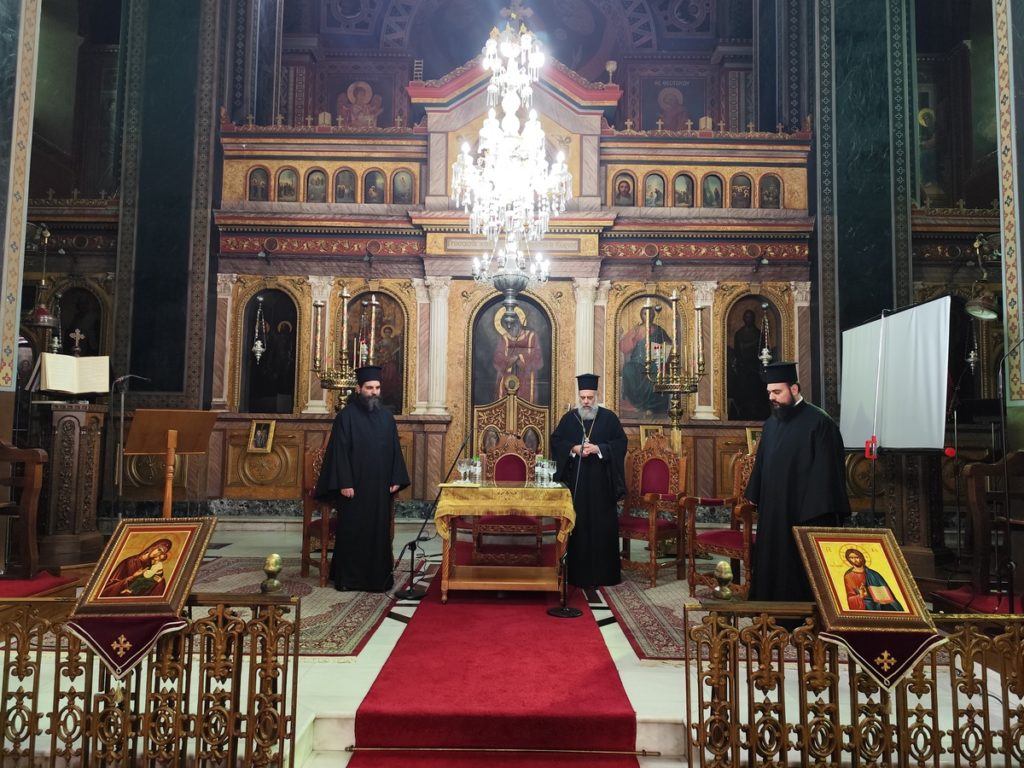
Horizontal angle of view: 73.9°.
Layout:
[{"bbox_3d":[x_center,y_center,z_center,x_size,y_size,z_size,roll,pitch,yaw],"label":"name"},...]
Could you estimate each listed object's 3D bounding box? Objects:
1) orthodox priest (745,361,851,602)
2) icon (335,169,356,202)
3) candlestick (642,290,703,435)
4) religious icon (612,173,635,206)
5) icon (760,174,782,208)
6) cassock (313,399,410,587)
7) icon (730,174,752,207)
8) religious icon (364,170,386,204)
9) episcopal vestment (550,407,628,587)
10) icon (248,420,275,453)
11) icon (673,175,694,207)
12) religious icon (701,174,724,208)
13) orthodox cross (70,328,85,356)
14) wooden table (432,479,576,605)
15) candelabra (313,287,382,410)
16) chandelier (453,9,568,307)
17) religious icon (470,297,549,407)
[{"bbox_3d":[2.023,0.756,4.821,0.480,1.837,0.720,4,-5,-40],"label":"orthodox priest"},{"bbox_3d":[-2.326,-2.773,9.505,0.298,0.486,0.050,1,-4,0],"label":"icon"},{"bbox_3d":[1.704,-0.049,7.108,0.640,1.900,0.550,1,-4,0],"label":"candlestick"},{"bbox_3d":[1.556,-2.714,9.493,0.298,0.485,0.050,1,-4,0],"label":"religious icon"},{"bbox_3d":[3.618,-2.684,9.487,0.297,0.485,0.050,1,-4,0],"label":"icon"},{"bbox_3d":[-1.262,0.771,5.741,0.760,1.831,0.480,3,-5,-30],"label":"cassock"},{"bbox_3d":[3.139,-2.633,9.306,0.301,0.475,0.050,1,-4,0],"label":"icon"},{"bbox_3d":[-1.906,-2.744,9.502,0.298,0.486,0.050,1,-4,0],"label":"religious icon"},{"bbox_3d":[0.667,0.916,5.748,0.660,1.485,0.420,0,-4,5],"label":"episcopal vestment"},{"bbox_3d":[-3.137,0.659,8.537,0.284,0.435,0.040,1,-31,0],"label":"icon"},{"bbox_3d":[2.346,-2.647,9.306,0.301,0.448,0.050,1,-4,0],"label":"icon"},{"bbox_3d":[2.620,-2.528,8.935,0.289,0.456,0.050,1,-4,0],"label":"religious icon"},{"bbox_3d":[-3.519,-0.322,5.503,0.120,0.250,0.035,3,-4,-25],"label":"orthodox cross"},{"bbox_3d":[-0.053,1.193,5.209,1.056,0.847,0.675,1,-4,0],"label":"wooden table"},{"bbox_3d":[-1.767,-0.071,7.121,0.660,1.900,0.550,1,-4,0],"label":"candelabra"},{"bbox_3d":[-0.004,-1.632,4.978,0.869,2.327,0.869,1,-4,0],"label":"chandelier"},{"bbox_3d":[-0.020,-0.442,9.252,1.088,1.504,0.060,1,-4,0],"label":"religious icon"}]

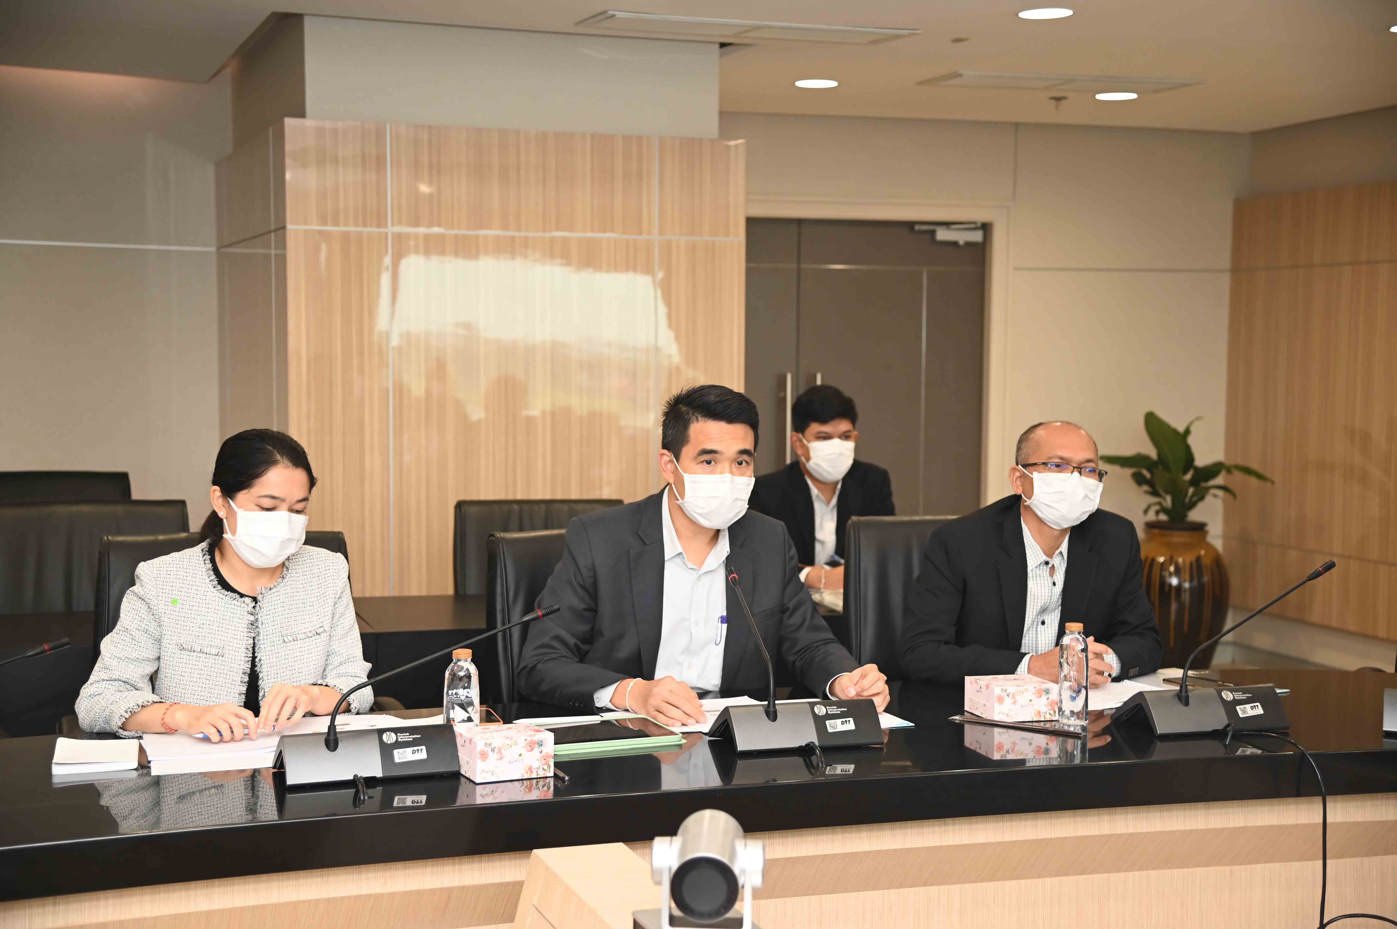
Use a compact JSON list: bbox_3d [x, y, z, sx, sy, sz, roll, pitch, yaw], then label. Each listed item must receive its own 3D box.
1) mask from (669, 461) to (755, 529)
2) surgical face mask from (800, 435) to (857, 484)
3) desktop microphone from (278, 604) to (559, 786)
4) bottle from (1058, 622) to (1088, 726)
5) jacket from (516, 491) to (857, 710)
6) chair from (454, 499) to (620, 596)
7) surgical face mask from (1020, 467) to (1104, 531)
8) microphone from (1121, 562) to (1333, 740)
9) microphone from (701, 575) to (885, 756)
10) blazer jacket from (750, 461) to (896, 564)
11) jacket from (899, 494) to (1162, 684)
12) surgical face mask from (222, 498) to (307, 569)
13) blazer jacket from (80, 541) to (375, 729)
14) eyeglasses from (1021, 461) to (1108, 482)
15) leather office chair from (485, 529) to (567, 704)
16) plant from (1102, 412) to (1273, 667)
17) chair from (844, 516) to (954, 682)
[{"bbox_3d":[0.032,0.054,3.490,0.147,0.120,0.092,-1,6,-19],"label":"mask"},{"bbox_3d":[0.345,-0.012,5.170,0.135,0.110,0.100,0,8,-13],"label":"surgical face mask"},{"bbox_3d":[-0.436,0.348,3.034,0.425,0.250,0.165,-1,6,-19],"label":"desktop microphone"},{"bbox_3d":[0.662,0.365,3.420,0.053,0.183,0.053,0,4,0],"label":"bottle"},{"bbox_3d":[-0.053,0.364,3.649,0.610,0.620,0.450,-1,6,-17],"label":"jacket"},{"bbox_3d":[-0.366,0.574,5.004,0.600,0.920,0.630,-1,5,-15],"label":"chair"},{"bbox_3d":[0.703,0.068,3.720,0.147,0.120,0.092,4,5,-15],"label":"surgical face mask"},{"bbox_3d":[0.959,0.316,3.444,0.408,0.282,0.159,-1,4,-16],"label":"microphone"},{"bbox_3d":[0.138,0.325,3.300,0.257,0.255,0.320,-1,6,-18],"label":"microphone"},{"bbox_3d":[0.330,0.295,5.300,0.480,0.620,0.420,-1,4,-15],"label":"blazer jacket"},{"bbox_3d":[0.693,0.368,4.030,0.550,0.610,0.470,-1,4,-17],"label":"jacket"},{"bbox_3d":[-0.783,0.125,3.500,0.135,0.110,0.095,1,18,-34],"label":"surgical face mask"},{"bbox_3d":[-0.834,0.399,3.417,0.500,0.520,0.350,-1,6,-17],"label":"blazer jacket"},{"bbox_3d":[0.725,0.024,3.908,0.140,0.038,0.145,9,-6,-17],"label":"eyeglasses"},{"bbox_3d":[-0.121,0.647,3.869,0.620,0.989,0.650,-2,6,-23],"label":"leather office chair"},{"bbox_3d":[2.103,0.331,8.368,0.720,1.140,0.660,-1,4,-19],"label":"plant"},{"bbox_3d":[0.610,0.648,4.109,0.620,1.030,0.660,-1,4,-14],"label":"chair"}]

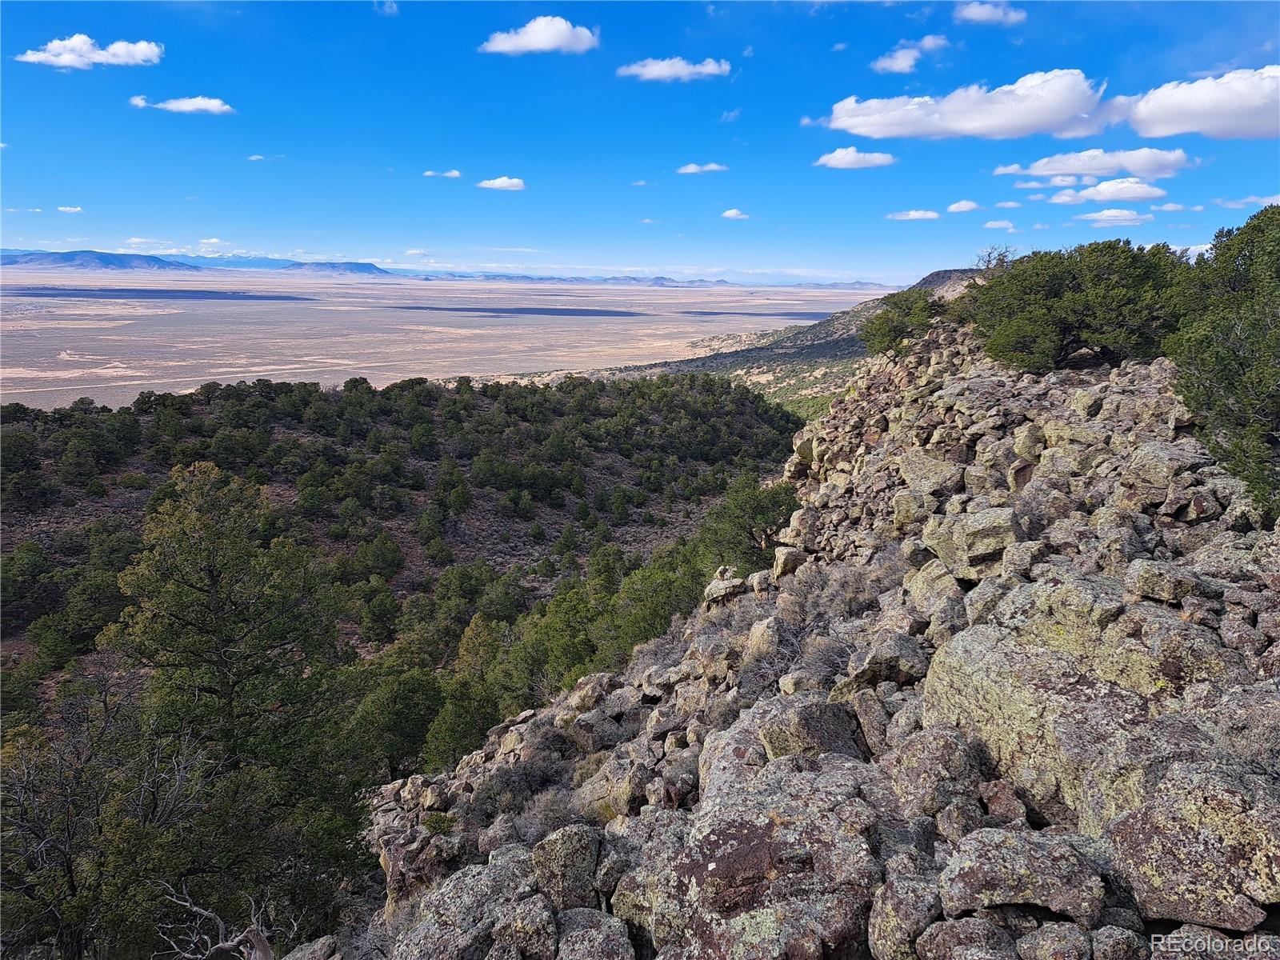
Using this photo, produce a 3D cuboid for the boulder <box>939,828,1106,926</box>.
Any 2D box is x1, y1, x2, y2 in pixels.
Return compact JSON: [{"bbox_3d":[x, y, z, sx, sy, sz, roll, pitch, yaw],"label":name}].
[{"bbox_3d":[1.271,1.320,2.950,0.500,0.240,0.330,5,13,14],"label":"boulder"}]

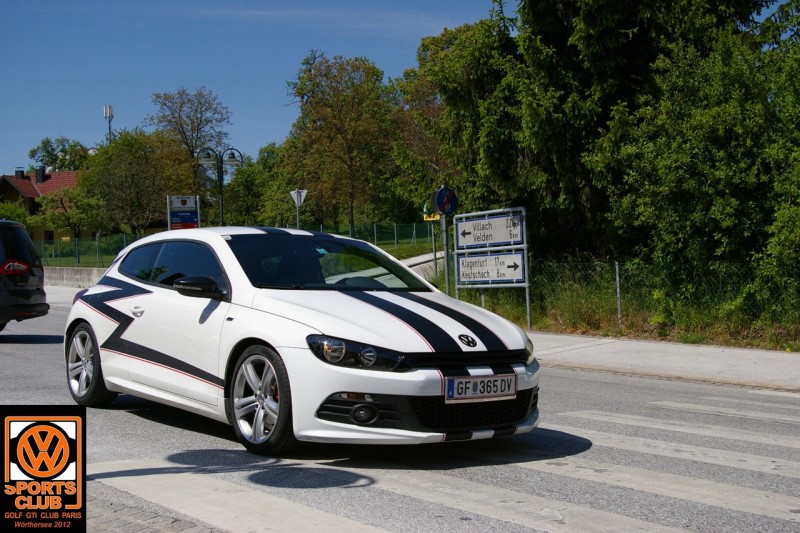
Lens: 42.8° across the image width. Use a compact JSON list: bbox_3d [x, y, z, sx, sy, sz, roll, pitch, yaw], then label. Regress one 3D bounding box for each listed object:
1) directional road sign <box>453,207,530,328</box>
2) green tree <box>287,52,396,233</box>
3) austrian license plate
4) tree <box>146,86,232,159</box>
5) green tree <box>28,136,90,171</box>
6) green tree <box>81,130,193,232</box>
[{"bbox_3d":[1.737,0.070,19.694,0.100,2.247,2.053,-1,-2,-37],"label":"directional road sign"},{"bbox_3d":[-3.778,-7.815,66.000,7.100,12.000,6.900,-1,-1,0],"label":"green tree"},{"bbox_3d":[0.450,0.669,5.640,0.520,0.123,0.020,2,-2,-38],"label":"austrian license plate"},{"bbox_3d":[-16.067,-8.472,78.000,6.600,10.500,6.400,-1,-1,0],"label":"tree"},{"bbox_3d":[-30.655,-7.562,92.000,6.200,8.200,6.000,-1,-1,0],"label":"green tree"},{"bbox_3d":[-14.642,-4.630,57.000,6.300,6.200,6.200,-1,-1,0],"label":"green tree"}]

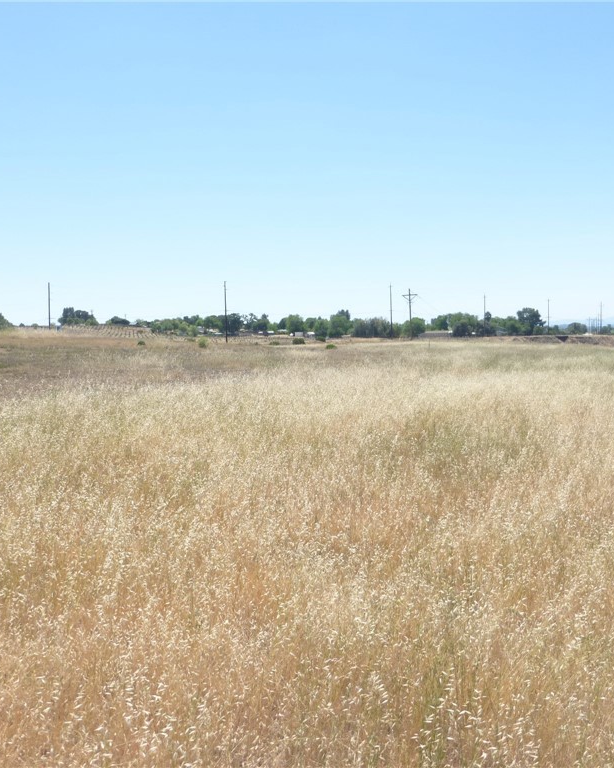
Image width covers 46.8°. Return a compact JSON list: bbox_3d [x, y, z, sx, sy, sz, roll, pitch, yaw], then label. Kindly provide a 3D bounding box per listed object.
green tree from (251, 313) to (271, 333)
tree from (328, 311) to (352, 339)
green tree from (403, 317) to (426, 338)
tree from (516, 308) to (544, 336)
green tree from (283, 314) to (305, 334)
[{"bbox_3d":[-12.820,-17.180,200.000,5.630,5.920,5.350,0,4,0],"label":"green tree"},{"bbox_3d":[7.690,-14.080,168.000,5.680,6.630,5.390,0,4,0],"label":"tree"},{"bbox_3d":[24.980,-13.130,165.000,5.110,5.110,4.860,0,4,0],"label":"green tree"},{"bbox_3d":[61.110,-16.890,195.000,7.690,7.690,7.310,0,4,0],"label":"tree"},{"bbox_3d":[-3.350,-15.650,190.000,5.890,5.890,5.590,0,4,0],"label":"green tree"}]

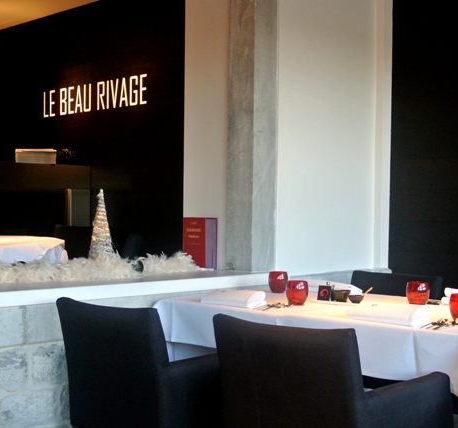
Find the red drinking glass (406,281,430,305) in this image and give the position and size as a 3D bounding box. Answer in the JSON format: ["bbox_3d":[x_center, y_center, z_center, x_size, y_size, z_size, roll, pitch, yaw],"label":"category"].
[{"bbox_3d":[0.720,0.306,3.040,0.088,0.091,0.088,1,1,38],"label":"red drinking glass"}]

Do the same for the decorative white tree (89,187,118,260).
[{"bbox_3d":[-0.546,0.074,3.500,0.145,0.365,0.145,1,1,0],"label":"decorative white tree"}]

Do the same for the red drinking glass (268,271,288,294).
[{"bbox_3d":[0.220,0.302,3.530,0.088,0.091,0.088,1,1,0],"label":"red drinking glass"}]

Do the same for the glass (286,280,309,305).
[{"bbox_3d":[0.265,0.306,3.090,0.088,0.091,0.088,1,1,0],"label":"glass"}]

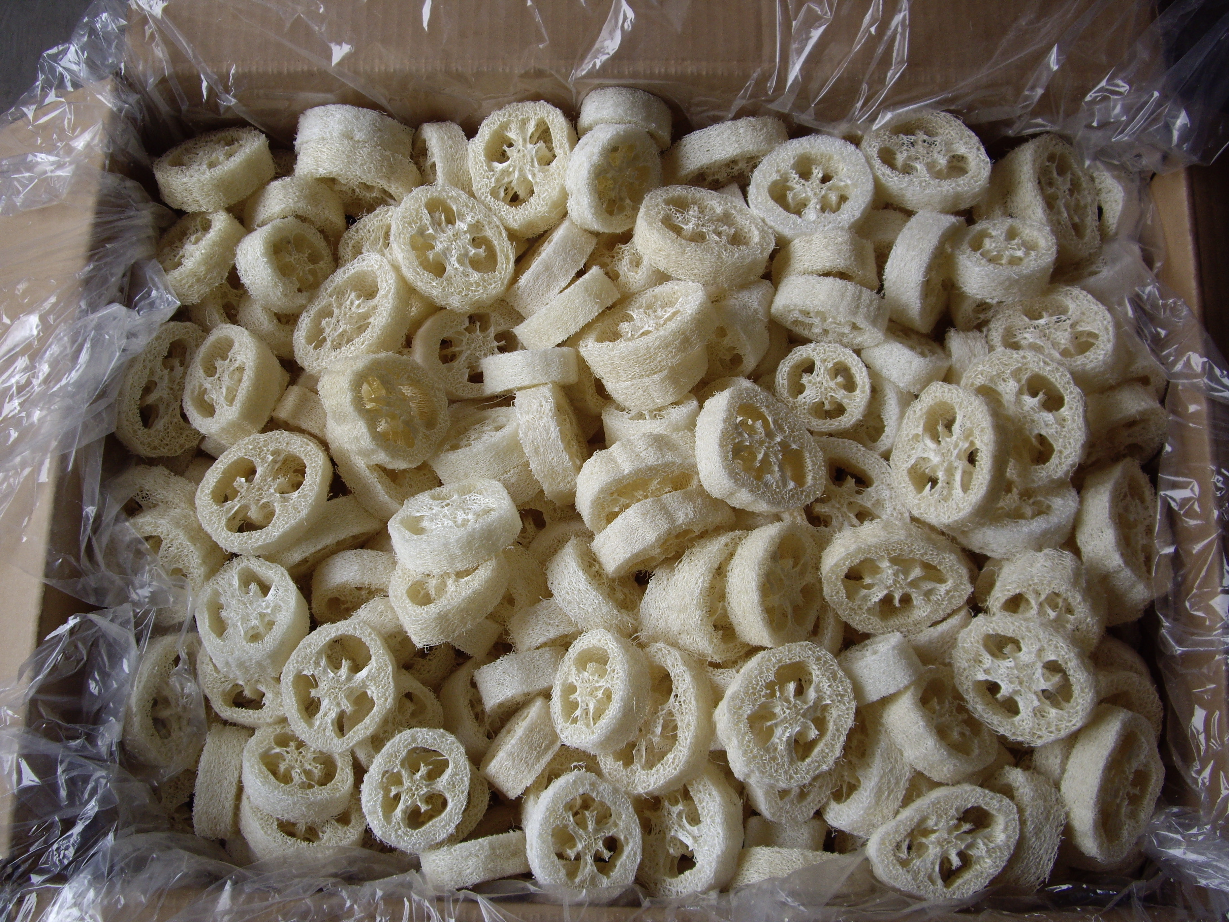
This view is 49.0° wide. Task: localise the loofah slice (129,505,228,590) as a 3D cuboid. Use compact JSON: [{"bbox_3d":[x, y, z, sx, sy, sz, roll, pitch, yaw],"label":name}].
[{"bbox_3d":[-0.237,0.054,0.712,0.056,0.021,0.058,4,105,14],"label":"loofah slice"}]

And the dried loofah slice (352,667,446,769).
[{"bbox_3d":[-0.112,0.133,0.683,0.051,0.018,0.055,9,76,-38],"label":"dried loofah slice"}]

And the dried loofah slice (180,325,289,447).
[{"bbox_3d":[-0.192,-0.039,0.685,0.050,0.021,0.057,20,87,27],"label":"dried loofah slice"}]

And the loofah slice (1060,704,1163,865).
[{"bbox_3d":[0.241,0.158,0.654,0.067,0.021,0.076,20,74,-38],"label":"loofah slice"}]

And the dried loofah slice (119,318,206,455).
[{"bbox_3d":[-0.238,-0.036,0.714,0.048,0.022,0.073,20,83,-38],"label":"dried loofah slice"}]

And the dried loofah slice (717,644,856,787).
[{"bbox_3d":[0.083,0.124,0.661,0.061,0.021,0.074,34,72,0],"label":"dried loofah slice"}]

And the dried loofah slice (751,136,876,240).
[{"bbox_3d":[0.106,-0.146,0.729,0.066,0.018,0.063,2,68,8],"label":"dried loofah slice"}]

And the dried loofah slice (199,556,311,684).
[{"bbox_3d":[-0.179,0.078,0.665,0.050,0.022,0.058,-21,62,-16],"label":"dried loofah slice"}]

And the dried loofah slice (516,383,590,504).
[{"bbox_3d":[-0.033,-0.009,0.735,0.020,0.061,0.064,-17,92,14],"label":"dried loofah slice"}]

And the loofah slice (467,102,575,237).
[{"bbox_3d":[-0.049,-0.157,0.724,0.058,0.022,0.071,14,92,9],"label":"loofah slice"}]

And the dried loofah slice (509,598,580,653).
[{"bbox_3d":[-0.029,0.079,0.690,0.050,0.048,0.020,-21,72,-5],"label":"dried loofah slice"}]

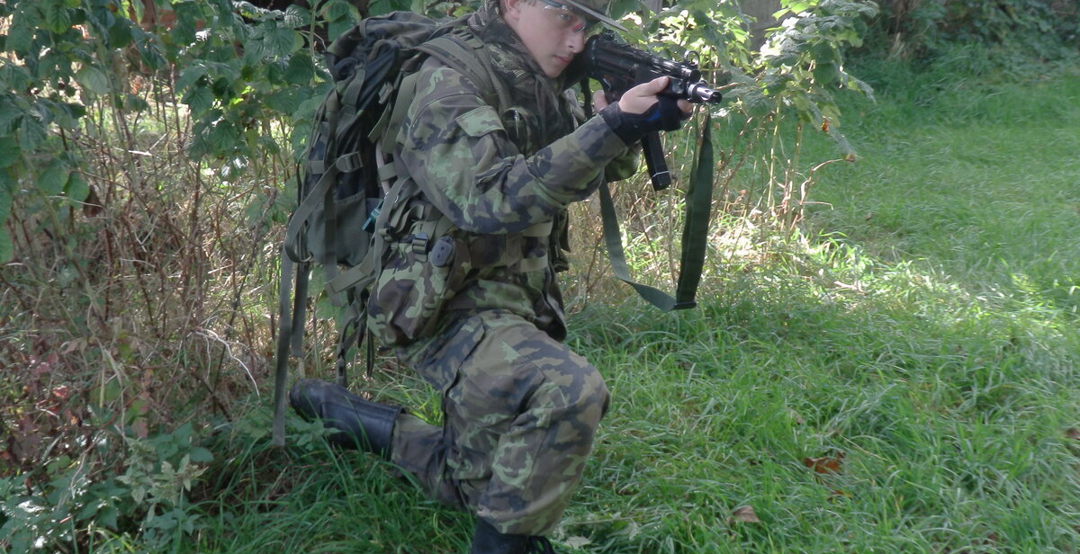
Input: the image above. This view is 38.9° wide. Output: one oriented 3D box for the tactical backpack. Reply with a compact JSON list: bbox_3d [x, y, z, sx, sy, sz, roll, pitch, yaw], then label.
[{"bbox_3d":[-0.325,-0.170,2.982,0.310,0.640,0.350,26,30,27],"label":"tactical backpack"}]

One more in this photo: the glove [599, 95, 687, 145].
[{"bbox_3d":[0.167,-0.255,2.480,0.130,0.080,0.090,21,23,30],"label":"glove"}]

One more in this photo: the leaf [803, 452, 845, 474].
[{"bbox_3d":[0.646,0.423,3.479,0.090,0.025,0.065,0,20,0],"label":"leaf"}]

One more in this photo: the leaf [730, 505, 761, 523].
[{"bbox_3d":[0.438,0.505,3.255,0.060,0.025,0.050,0,20,0],"label":"leaf"}]

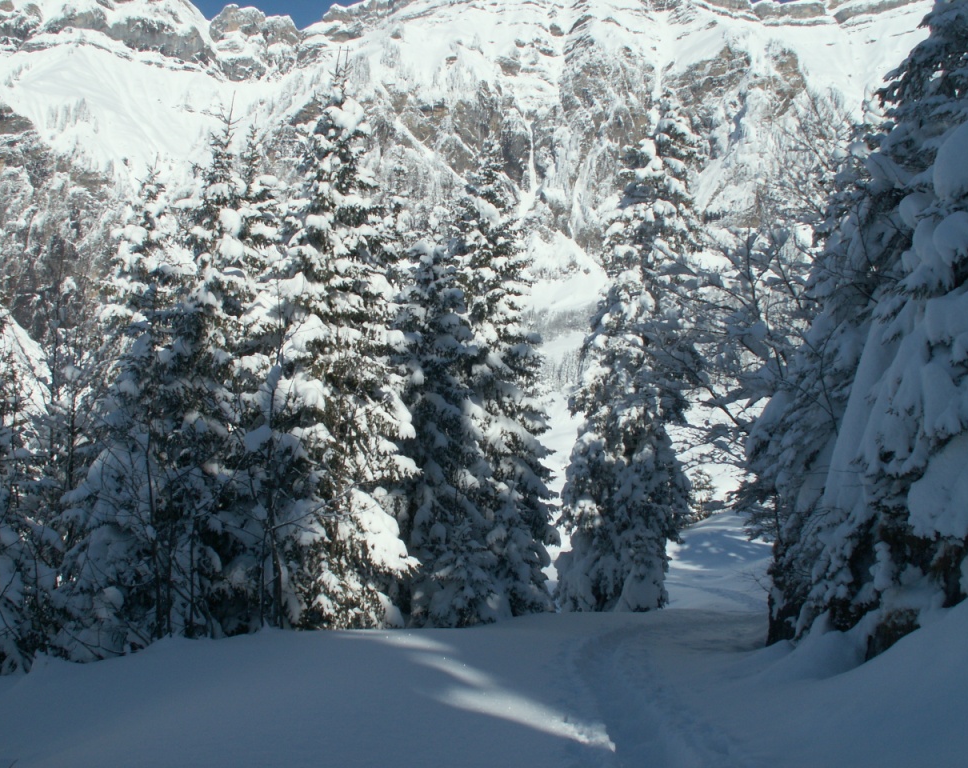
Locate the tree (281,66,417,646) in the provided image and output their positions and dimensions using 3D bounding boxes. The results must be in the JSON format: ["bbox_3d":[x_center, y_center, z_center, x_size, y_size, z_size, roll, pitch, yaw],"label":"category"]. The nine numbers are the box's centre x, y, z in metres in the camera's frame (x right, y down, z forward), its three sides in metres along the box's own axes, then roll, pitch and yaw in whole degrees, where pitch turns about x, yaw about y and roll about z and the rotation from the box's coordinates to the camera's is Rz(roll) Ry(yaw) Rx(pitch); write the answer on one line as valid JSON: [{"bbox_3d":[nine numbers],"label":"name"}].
[{"bbox_3d":[-2.258,-0.672,17.000,2.500,9.160,2.500,0,-6,0],"label":"tree"}]

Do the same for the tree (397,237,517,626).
[{"bbox_3d":[-0.670,0.794,18.500,2.000,6.850,2.000,0,-6,0],"label":"tree"}]

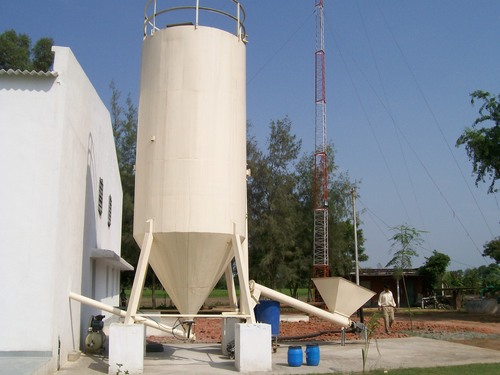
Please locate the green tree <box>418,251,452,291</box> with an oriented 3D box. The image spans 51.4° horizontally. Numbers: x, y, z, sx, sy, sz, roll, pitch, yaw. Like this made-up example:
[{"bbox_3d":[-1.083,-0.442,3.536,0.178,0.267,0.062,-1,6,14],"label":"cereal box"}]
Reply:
[{"bbox_3d":[14.000,6.751,39.434,2.700,4.000,2.700,0,-11,0],"label":"green tree"}]

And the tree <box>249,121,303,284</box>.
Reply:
[{"bbox_3d":[2.300,1.871,48.513,5.000,17.600,5.000,0,-11,0],"label":"tree"}]

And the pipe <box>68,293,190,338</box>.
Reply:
[{"bbox_3d":[-2.740,2.880,11.646,2.850,0.150,0.150,16,-10,5],"label":"pipe"}]

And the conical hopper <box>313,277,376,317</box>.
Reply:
[{"bbox_3d":[2.710,3.200,14.965,1.350,1.080,1.280,7,-13,-31],"label":"conical hopper"}]

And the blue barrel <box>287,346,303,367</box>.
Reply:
[{"bbox_3d":[0.960,3.532,10.901,0.300,0.410,0.300,0,-11,0],"label":"blue barrel"}]

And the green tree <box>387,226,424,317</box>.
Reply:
[{"bbox_3d":[6.250,3.524,20.707,1.500,4.100,1.500,0,-11,0],"label":"green tree"}]

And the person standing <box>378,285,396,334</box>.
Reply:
[{"bbox_3d":[4.870,4.323,18.467,0.580,1.690,0.380,-2,-11,8],"label":"person standing"}]

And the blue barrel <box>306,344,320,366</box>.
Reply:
[{"bbox_3d":[1.345,3.542,11.010,0.300,0.430,0.300,0,-11,0],"label":"blue barrel"}]

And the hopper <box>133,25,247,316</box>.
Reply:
[{"bbox_3d":[-1.350,-0.251,12.205,2.550,6.400,2.550,2,-11,-8],"label":"hopper"}]

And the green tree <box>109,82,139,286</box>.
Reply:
[{"bbox_3d":[-10.500,0.342,43.715,4.300,18.800,4.300,0,-11,0],"label":"green tree"}]

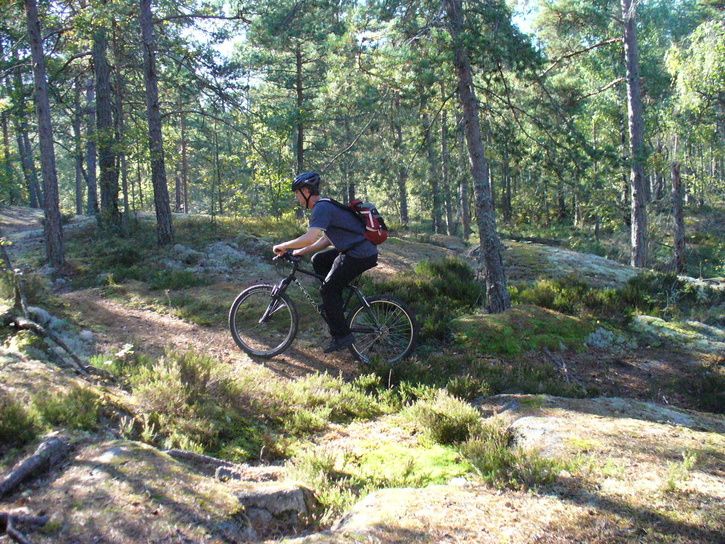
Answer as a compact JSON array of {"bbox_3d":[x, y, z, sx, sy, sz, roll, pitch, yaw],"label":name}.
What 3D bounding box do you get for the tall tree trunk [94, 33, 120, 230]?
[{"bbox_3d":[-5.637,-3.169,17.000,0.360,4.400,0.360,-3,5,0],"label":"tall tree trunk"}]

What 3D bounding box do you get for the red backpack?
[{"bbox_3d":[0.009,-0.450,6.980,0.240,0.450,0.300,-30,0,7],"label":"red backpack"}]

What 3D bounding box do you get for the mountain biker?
[{"bbox_3d":[-0.345,-0.095,7.030,0.930,1.620,0.520,-2,5,8],"label":"mountain biker"}]

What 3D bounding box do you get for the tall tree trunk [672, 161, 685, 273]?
[{"bbox_3d":[6.523,-1.146,16.000,0.210,2.300,0.210,-3,5,0],"label":"tall tree trunk"}]

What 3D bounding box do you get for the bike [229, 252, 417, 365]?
[{"bbox_3d":[-0.364,0.332,7.050,1.680,0.980,0.600,4,5,7],"label":"bike"}]

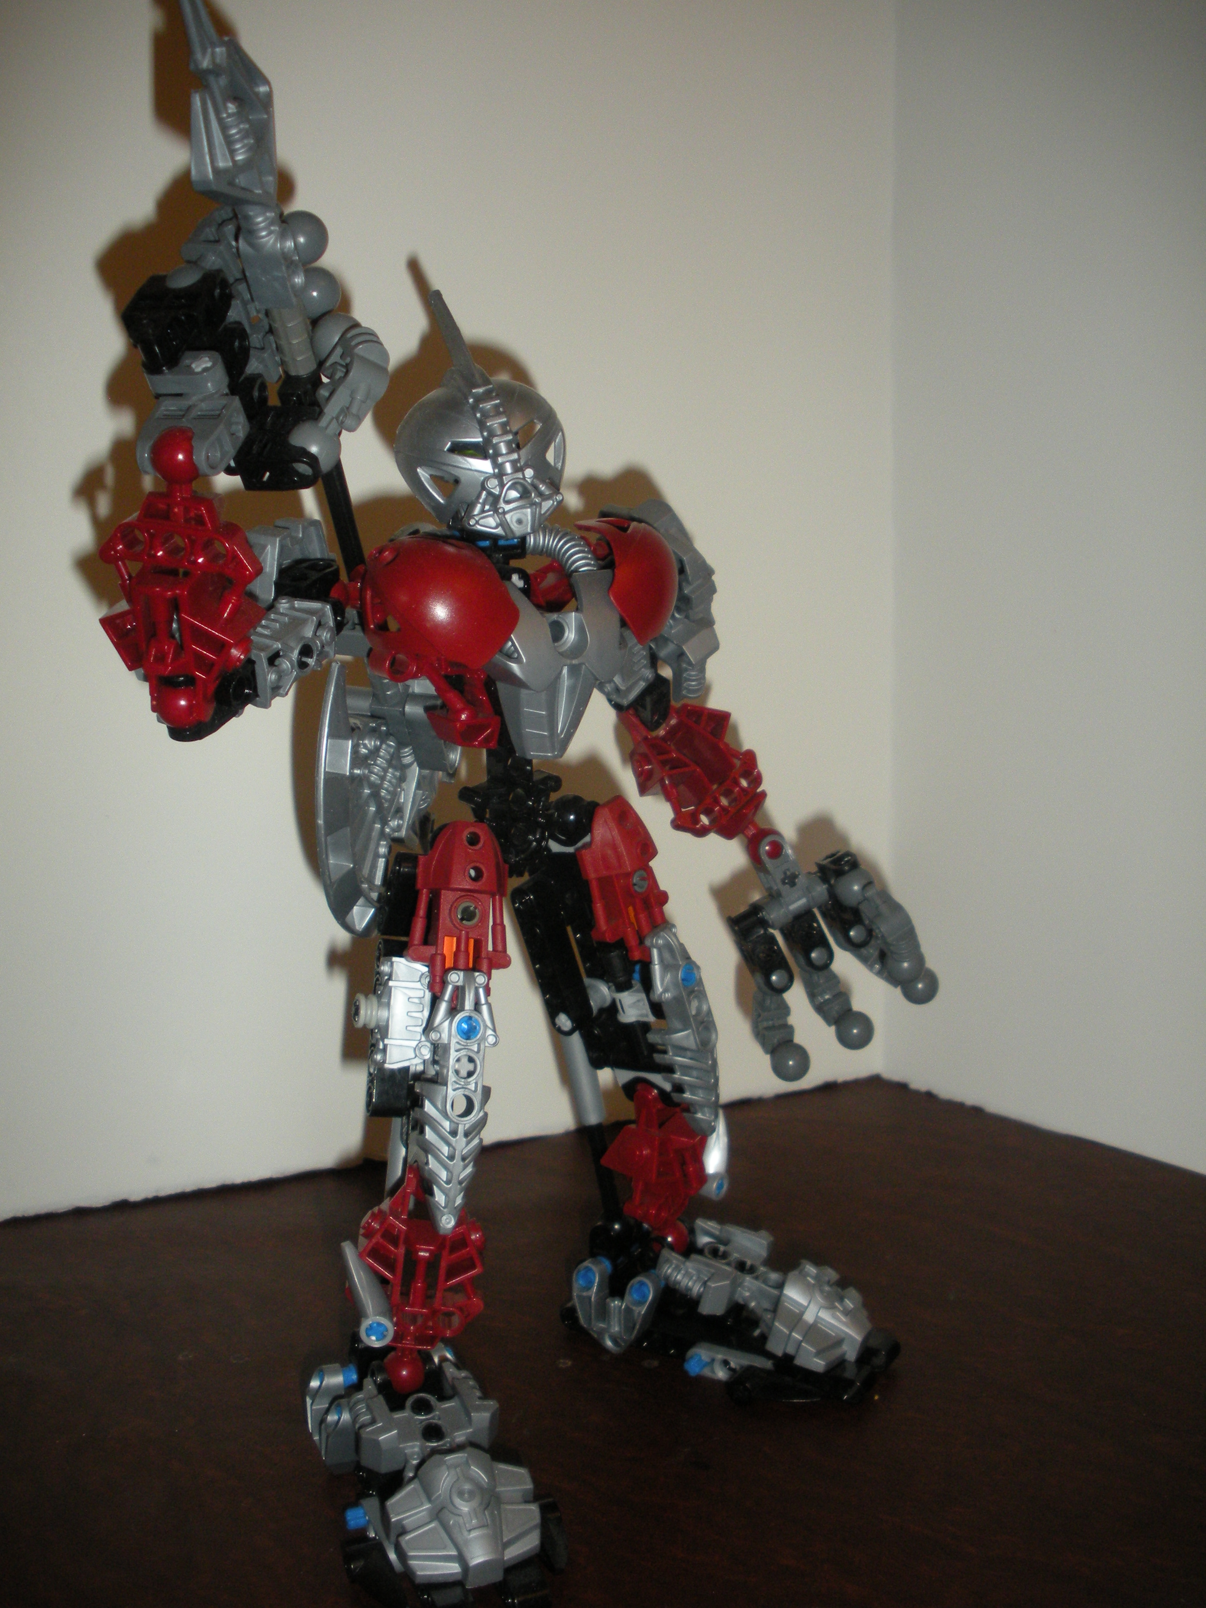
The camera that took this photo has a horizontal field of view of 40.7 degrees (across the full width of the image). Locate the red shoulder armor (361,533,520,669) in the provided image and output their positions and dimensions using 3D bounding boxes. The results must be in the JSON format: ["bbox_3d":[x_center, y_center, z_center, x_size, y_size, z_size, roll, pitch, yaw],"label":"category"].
[{"bbox_3d":[-0.035,-0.044,0.350,0.034,0.030,0.021,-3,9,3],"label":"red shoulder armor"}]

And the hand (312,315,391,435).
[{"bbox_3d":[-0.049,-0.084,0.318,0.013,0.024,0.013,10,6,-16],"label":"hand"}]

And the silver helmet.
[{"bbox_3d":[-0.028,-0.085,0.358,0.035,0.055,0.031,-21,15,-21],"label":"silver helmet"}]

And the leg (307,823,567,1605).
[{"bbox_3d":[-0.036,0.078,0.340,0.045,0.149,0.060,-2,4,-28],"label":"leg"}]

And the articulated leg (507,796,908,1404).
[{"bbox_3d":[0.029,0.072,0.418,0.078,0.150,0.050,2,4,27],"label":"articulated leg"}]

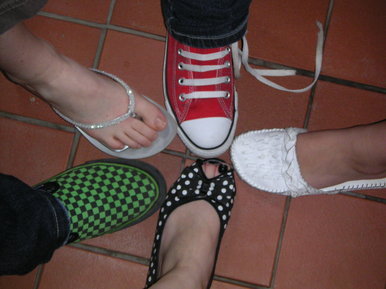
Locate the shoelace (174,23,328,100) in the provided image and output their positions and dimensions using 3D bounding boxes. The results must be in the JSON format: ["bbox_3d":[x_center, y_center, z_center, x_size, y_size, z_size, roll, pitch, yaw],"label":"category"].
[{"bbox_3d":[0.086,-0.125,1.109,0.214,0.090,0.123,-1,80,-1],"label":"shoelace"}]

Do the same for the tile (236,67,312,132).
[{"bbox_3d":[0.085,-0.041,1.146,0.152,0.012,0.152,13,80,2],"label":"tile"}]

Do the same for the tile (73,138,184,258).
[{"bbox_3d":[-0.105,0.075,1.125,0.152,0.012,0.152,13,80,2],"label":"tile"}]

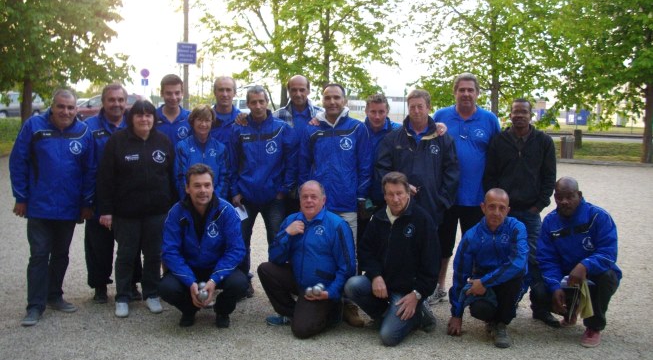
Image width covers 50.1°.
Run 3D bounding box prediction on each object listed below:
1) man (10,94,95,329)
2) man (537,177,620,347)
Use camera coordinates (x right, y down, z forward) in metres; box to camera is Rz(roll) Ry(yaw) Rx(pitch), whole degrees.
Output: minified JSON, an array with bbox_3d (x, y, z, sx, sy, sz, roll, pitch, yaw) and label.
[{"bbox_3d":[-2.028,0.177,5.185,0.600,1.675,0.480,0,6,-15],"label":"man"},{"bbox_3d":[1.816,0.547,5.030,0.600,1.133,0.720,4,7,28],"label":"man"}]

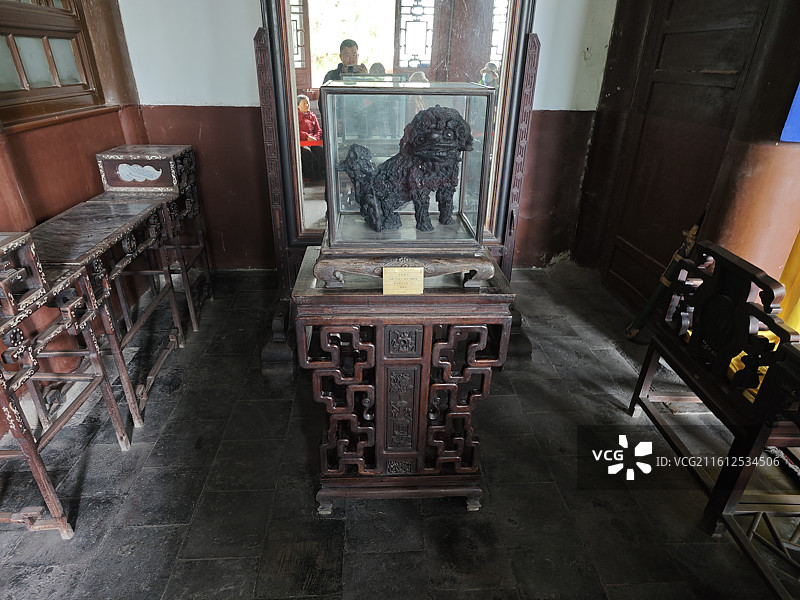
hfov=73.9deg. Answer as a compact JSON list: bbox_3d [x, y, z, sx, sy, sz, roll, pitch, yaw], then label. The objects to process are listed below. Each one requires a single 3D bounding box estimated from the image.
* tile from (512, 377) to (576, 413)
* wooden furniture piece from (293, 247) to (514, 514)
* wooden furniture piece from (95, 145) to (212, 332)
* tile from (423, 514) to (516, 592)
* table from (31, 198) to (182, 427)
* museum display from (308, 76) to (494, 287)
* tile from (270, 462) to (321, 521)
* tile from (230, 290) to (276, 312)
[{"bbox_3d":[0.703,0.475,2.579,0.267,0.030,0.278,0,25,-4],"label":"tile"},{"bbox_3d":[-0.006,0.290,1.884,0.635,0.864,0.428,0,25,-4],"label":"wooden furniture piece"},{"bbox_3d":[-1.379,-0.334,3.019,0.405,0.986,0.544,0,25,-4],"label":"wooden furniture piece"},{"bbox_3d":[0.221,0.841,1.771,0.267,0.030,0.282,0,25,-4],"label":"tile"},{"bbox_3d":[-1.338,0.051,2.415,0.405,0.799,0.820,0,25,-4],"label":"table"},{"bbox_3d":[0.009,-0.358,1.606,0.527,0.547,0.390,0,25,-4],"label":"museum display"},{"bbox_3d":[-0.329,0.724,1.997,0.267,0.030,0.280,0,25,-4],"label":"tile"},{"bbox_3d":[-0.959,0.016,3.491,0.260,0.030,0.298,0,25,-4],"label":"tile"}]

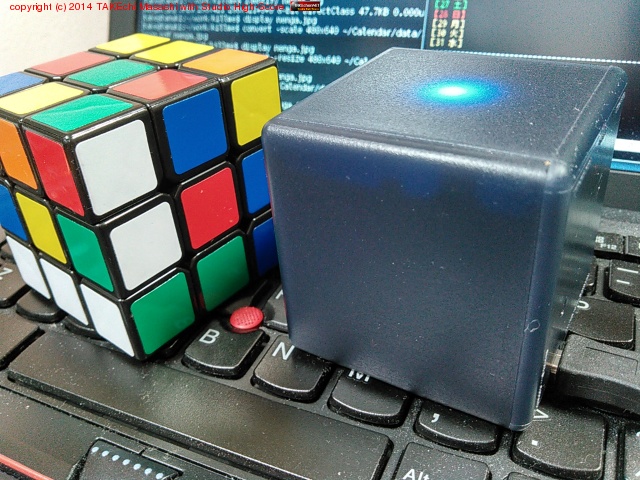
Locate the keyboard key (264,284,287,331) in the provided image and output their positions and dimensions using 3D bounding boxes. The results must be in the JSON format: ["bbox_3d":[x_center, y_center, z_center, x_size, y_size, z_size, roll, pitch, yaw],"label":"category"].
[{"bbox_3d":[-0.006,0.018,0.147,0.016,0.003,0.016,9,34,24],"label":"keyboard key"}]

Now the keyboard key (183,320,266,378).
[{"bbox_3d":[-0.023,0.026,0.136,0.016,0.003,0.016,9,34,24],"label":"keyboard key"}]

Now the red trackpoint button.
[{"bbox_3d":[-0.019,0.021,0.143,0.008,0.003,0.008,-4,31,3],"label":"red trackpoint button"}]

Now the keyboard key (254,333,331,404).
[{"bbox_3d":[-0.006,0.029,0.128,0.016,0.003,0.016,9,34,24],"label":"keyboard key"}]

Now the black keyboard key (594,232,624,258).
[{"bbox_3d":[0.079,0.001,0.159,0.015,0.003,0.011,9,34,24],"label":"black keyboard key"}]

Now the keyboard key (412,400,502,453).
[{"bbox_3d":[0.029,0.035,0.113,0.016,0.003,0.016,9,34,24],"label":"keyboard key"}]

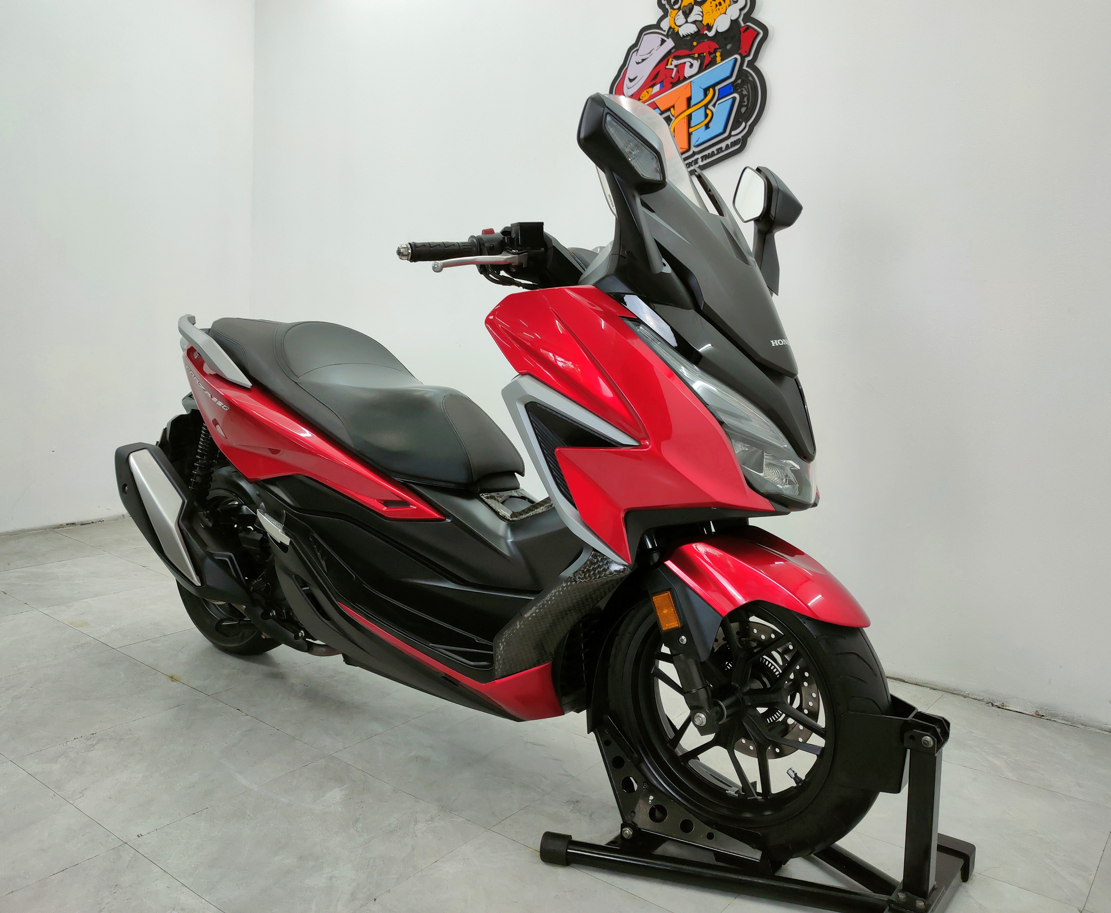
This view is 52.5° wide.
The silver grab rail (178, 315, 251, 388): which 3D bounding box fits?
[{"bbox_3d":[-0.816,-0.265,2.764,0.410,0.160,0.135,9,9,40],"label":"silver grab rail"}]

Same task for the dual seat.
[{"bbox_3d":[-0.445,-0.147,2.607,1.040,0.310,0.340,9,9,40],"label":"dual seat"}]

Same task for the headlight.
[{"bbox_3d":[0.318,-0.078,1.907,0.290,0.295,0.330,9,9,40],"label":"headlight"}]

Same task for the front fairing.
[{"bbox_3d":[0.309,-0.299,1.925,0.270,0.310,0.340,9,11,40],"label":"front fairing"}]

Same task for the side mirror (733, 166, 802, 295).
[{"bbox_3d":[0.410,-0.436,2.171,0.100,0.240,0.175,1,8,-9],"label":"side mirror"}]

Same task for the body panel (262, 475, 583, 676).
[{"bbox_3d":[-0.320,0.202,2.300,0.840,0.280,0.200,9,11,40],"label":"body panel"}]

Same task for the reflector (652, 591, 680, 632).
[{"bbox_3d":[0.190,0.262,1.909,0.036,0.064,0.010,-19,-6,34],"label":"reflector"}]

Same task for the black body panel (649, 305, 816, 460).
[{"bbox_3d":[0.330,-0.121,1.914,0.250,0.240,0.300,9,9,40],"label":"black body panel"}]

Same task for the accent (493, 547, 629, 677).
[{"bbox_3d":[0.010,0.289,2.010,0.285,0.265,0.115,9,9,40],"label":"accent"}]

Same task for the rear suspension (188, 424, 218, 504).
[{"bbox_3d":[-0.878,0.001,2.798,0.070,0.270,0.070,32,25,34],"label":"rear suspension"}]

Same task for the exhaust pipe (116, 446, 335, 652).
[{"bbox_3d":[-0.777,0.214,2.652,0.840,0.370,0.210,9,11,40],"label":"exhaust pipe"}]

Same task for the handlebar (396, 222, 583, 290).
[{"bbox_3d":[0.013,-0.374,2.169,0.190,0.115,0.720,9,11,40],"label":"handlebar"}]

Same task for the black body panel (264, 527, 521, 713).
[{"bbox_3d":[-0.352,0.333,2.335,0.710,0.295,0.140,9,9,40],"label":"black body panel"}]

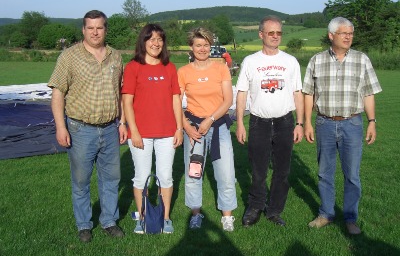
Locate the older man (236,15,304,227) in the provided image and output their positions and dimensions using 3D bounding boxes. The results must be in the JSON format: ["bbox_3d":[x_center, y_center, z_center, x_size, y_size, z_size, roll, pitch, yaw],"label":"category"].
[{"bbox_3d":[0.605,-0.059,4.348,0.576,1.758,0.360,-1,9,-6],"label":"older man"}]

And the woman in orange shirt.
[{"bbox_3d":[0.064,0.009,4.223,0.476,1.665,0.350,0,9,-2],"label":"woman in orange shirt"}]

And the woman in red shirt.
[{"bbox_3d":[-0.387,0.011,4.161,0.493,1.682,0.340,-1,9,-6],"label":"woman in red shirt"}]

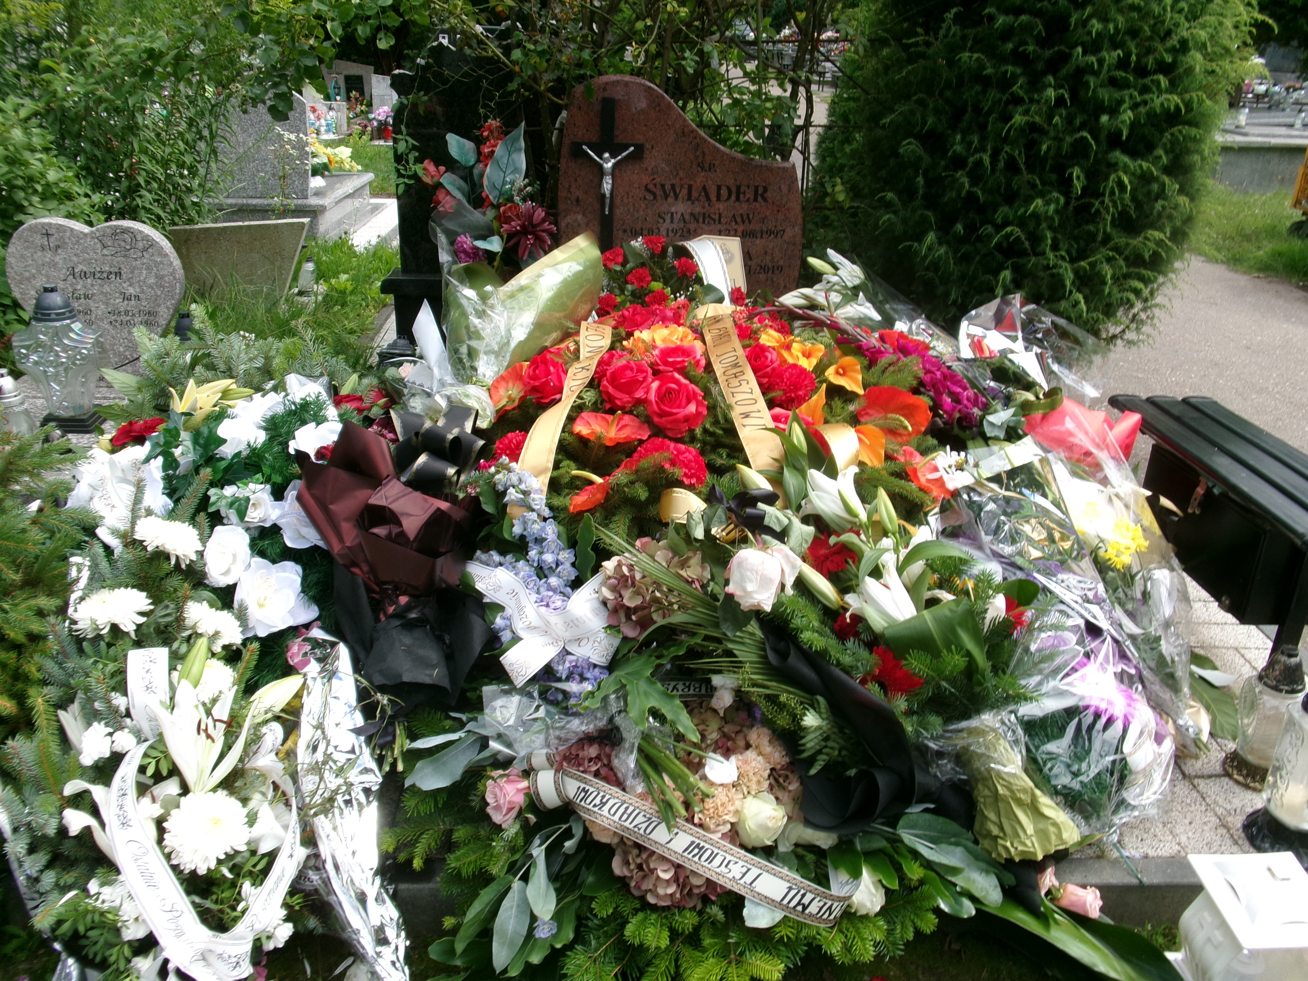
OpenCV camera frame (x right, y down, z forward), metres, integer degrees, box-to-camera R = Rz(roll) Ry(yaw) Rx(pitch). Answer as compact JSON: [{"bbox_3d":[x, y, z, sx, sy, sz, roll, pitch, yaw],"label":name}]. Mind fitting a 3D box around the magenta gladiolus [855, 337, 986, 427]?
[{"bbox_3d":[0.553,-0.226,2.200,0.105,0.100,0.280,-37,62,-24],"label":"magenta gladiolus"}]

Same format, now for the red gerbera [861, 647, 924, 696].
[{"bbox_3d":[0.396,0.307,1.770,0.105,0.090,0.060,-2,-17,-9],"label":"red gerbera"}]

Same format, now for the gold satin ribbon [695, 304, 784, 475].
[{"bbox_3d":[0.177,-0.223,2.185,0.066,0.060,0.607,-3,39,-5],"label":"gold satin ribbon"}]

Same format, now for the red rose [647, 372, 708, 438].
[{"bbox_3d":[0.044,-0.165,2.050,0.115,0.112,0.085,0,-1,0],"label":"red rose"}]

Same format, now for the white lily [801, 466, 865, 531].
[{"bbox_3d":[0.305,0.015,1.800,0.090,0.100,0.095,-1,19,-42],"label":"white lily"}]

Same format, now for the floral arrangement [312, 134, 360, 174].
[{"bbox_3d":[-2.285,-2.380,7.500,0.400,0.320,0.330,2,23,0],"label":"floral arrangement"}]

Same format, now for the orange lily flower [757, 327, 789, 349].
[{"bbox_3d":[0.250,-0.313,2.200,0.075,0.060,0.060,6,0,14],"label":"orange lily flower"}]

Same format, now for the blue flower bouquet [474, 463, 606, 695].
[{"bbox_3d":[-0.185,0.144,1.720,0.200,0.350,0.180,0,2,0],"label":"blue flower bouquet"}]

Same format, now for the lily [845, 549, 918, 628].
[{"bbox_3d":[0.396,0.175,1.860,0.130,0.130,0.110,8,-11,14],"label":"lily"}]

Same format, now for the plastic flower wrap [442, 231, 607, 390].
[{"bbox_3d":[-0.320,-0.443,2.600,0.390,0.360,0.260,-2,8,-9],"label":"plastic flower wrap"}]

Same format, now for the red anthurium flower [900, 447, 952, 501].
[{"bbox_3d":[0.440,-0.028,1.710,0.110,0.055,0.095,44,38,6],"label":"red anthurium flower"}]

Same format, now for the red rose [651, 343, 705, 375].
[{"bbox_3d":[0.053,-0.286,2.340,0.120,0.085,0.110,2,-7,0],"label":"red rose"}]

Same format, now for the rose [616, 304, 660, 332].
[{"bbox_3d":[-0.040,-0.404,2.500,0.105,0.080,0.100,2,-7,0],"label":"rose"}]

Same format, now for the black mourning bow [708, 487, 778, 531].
[{"bbox_3d":[0.154,0.033,1.820,0.120,0.075,0.070,0,2,0],"label":"black mourning bow"}]

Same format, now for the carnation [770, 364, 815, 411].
[{"bbox_3d":[0.279,-0.213,2.150,0.092,0.075,0.092,-3,62,-10],"label":"carnation"}]

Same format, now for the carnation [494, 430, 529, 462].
[{"bbox_3d":[-0.272,-0.081,2.030,0.080,0.065,0.080,6,62,14],"label":"carnation"}]

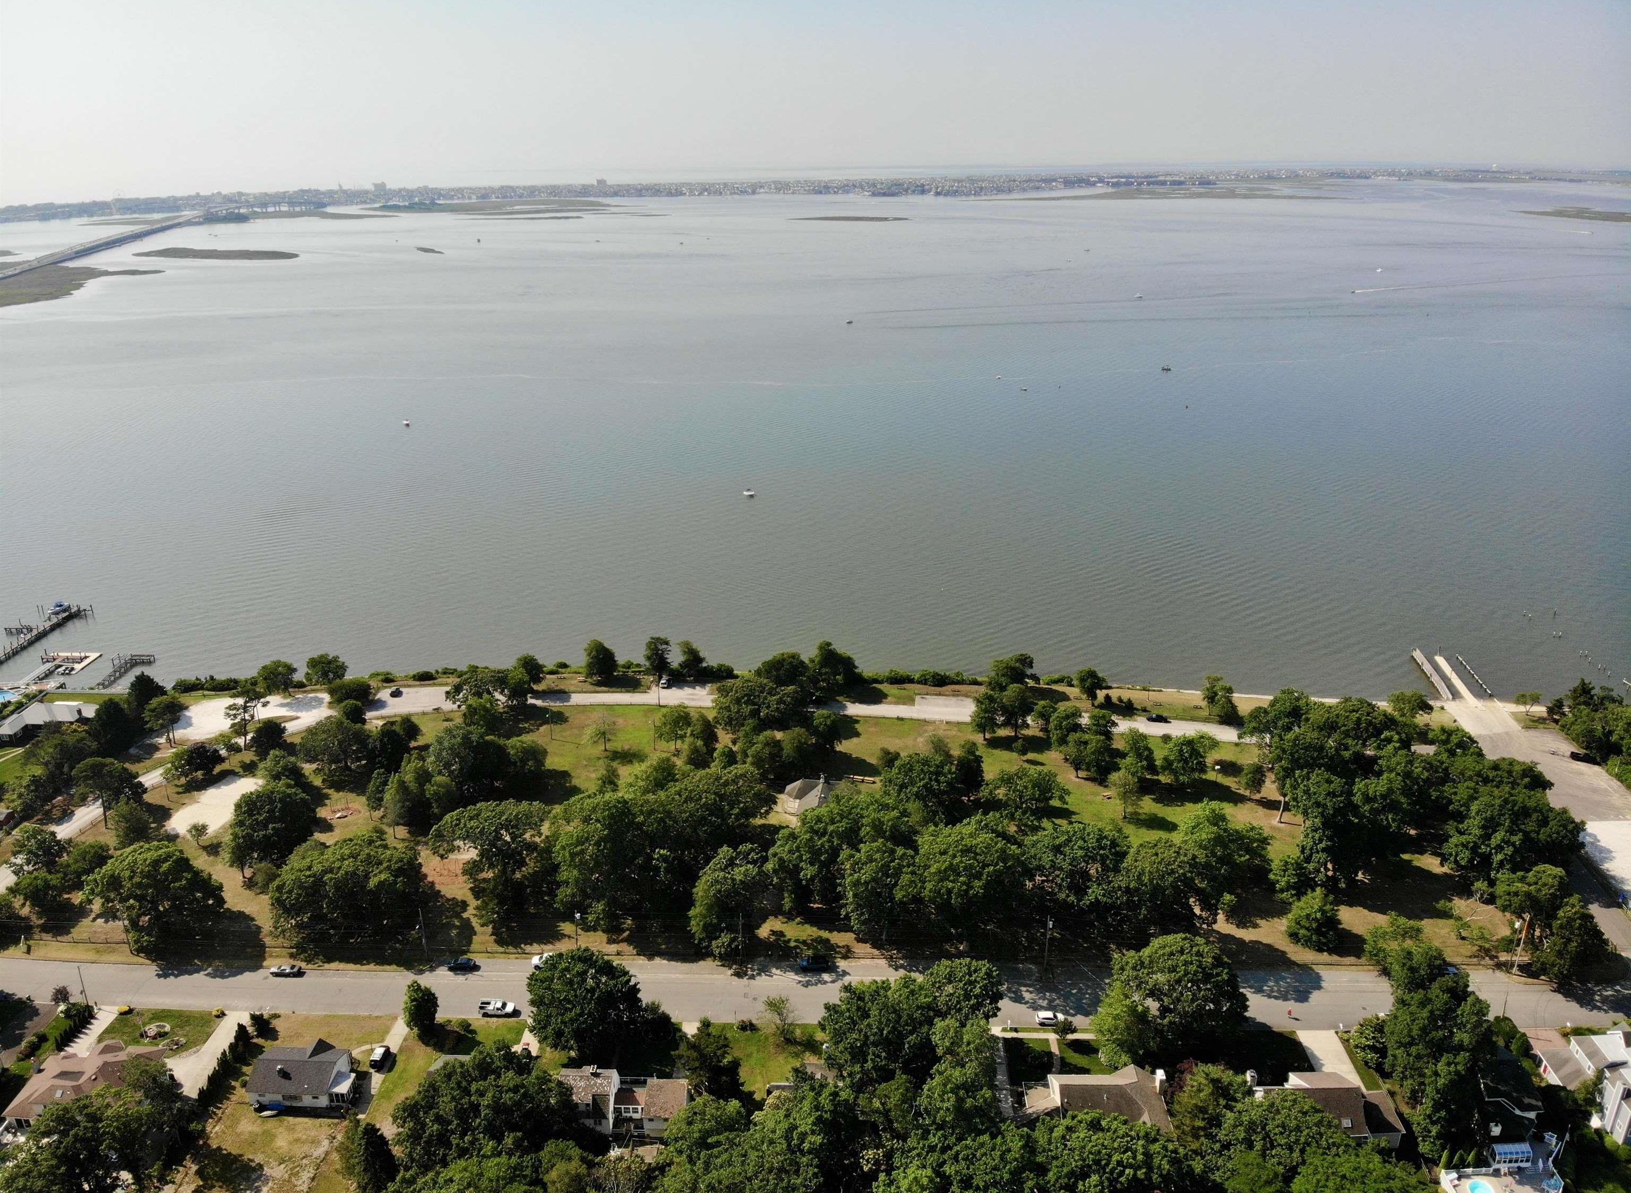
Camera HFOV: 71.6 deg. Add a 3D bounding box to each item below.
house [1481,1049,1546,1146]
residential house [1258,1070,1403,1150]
[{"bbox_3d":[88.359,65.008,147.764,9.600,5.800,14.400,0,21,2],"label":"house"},{"bbox_3d":[65.135,65.199,146.439,18.500,7.000,10.200,0,21,2],"label":"residential house"}]

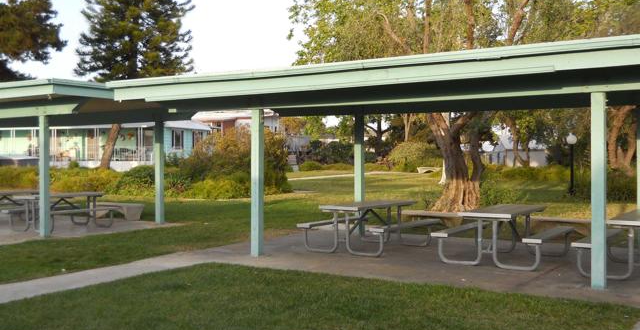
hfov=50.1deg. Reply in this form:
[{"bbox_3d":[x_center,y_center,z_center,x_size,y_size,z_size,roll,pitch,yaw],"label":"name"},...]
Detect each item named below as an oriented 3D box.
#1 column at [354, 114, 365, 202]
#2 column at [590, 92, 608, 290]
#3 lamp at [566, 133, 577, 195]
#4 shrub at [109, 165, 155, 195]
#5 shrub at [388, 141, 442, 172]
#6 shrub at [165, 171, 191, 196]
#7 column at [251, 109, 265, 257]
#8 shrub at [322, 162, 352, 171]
[{"bbox_3d":[0.758,0.256,12.959,0.145,2.269,0.145,0,1,32],"label":"column"},{"bbox_3d":[3.266,0.302,7.999,0.145,2.269,0.145,0,1,32],"label":"column"},{"bbox_3d":[9.930,-0.020,27.010,0.390,2.450,0.420,0,1,0],"label":"lamp"},{"bbox_3d":[-7.524,0.625,27.600,2.020,1.210,1.600,0,1,0],"label":"shrub"},{"bbox_3d":[7.830,-0.653,55.800,4.490,2.530,3.600,0,1,0],"label":"shrub"},{"bbox_3d":[-5.757,0.740,27.350,1.160,0.960,1.100,0,1,0],"label":"shrub"},{"bbox_3d":[-0.963,0.280,10.656,0.145,2.269,0.145,0,1,32],"label":"column"},{"bbox_3d":[1.483,0.160,54.850,2.570,0.800,1.700,0,1,0],"label":"shrub"}]

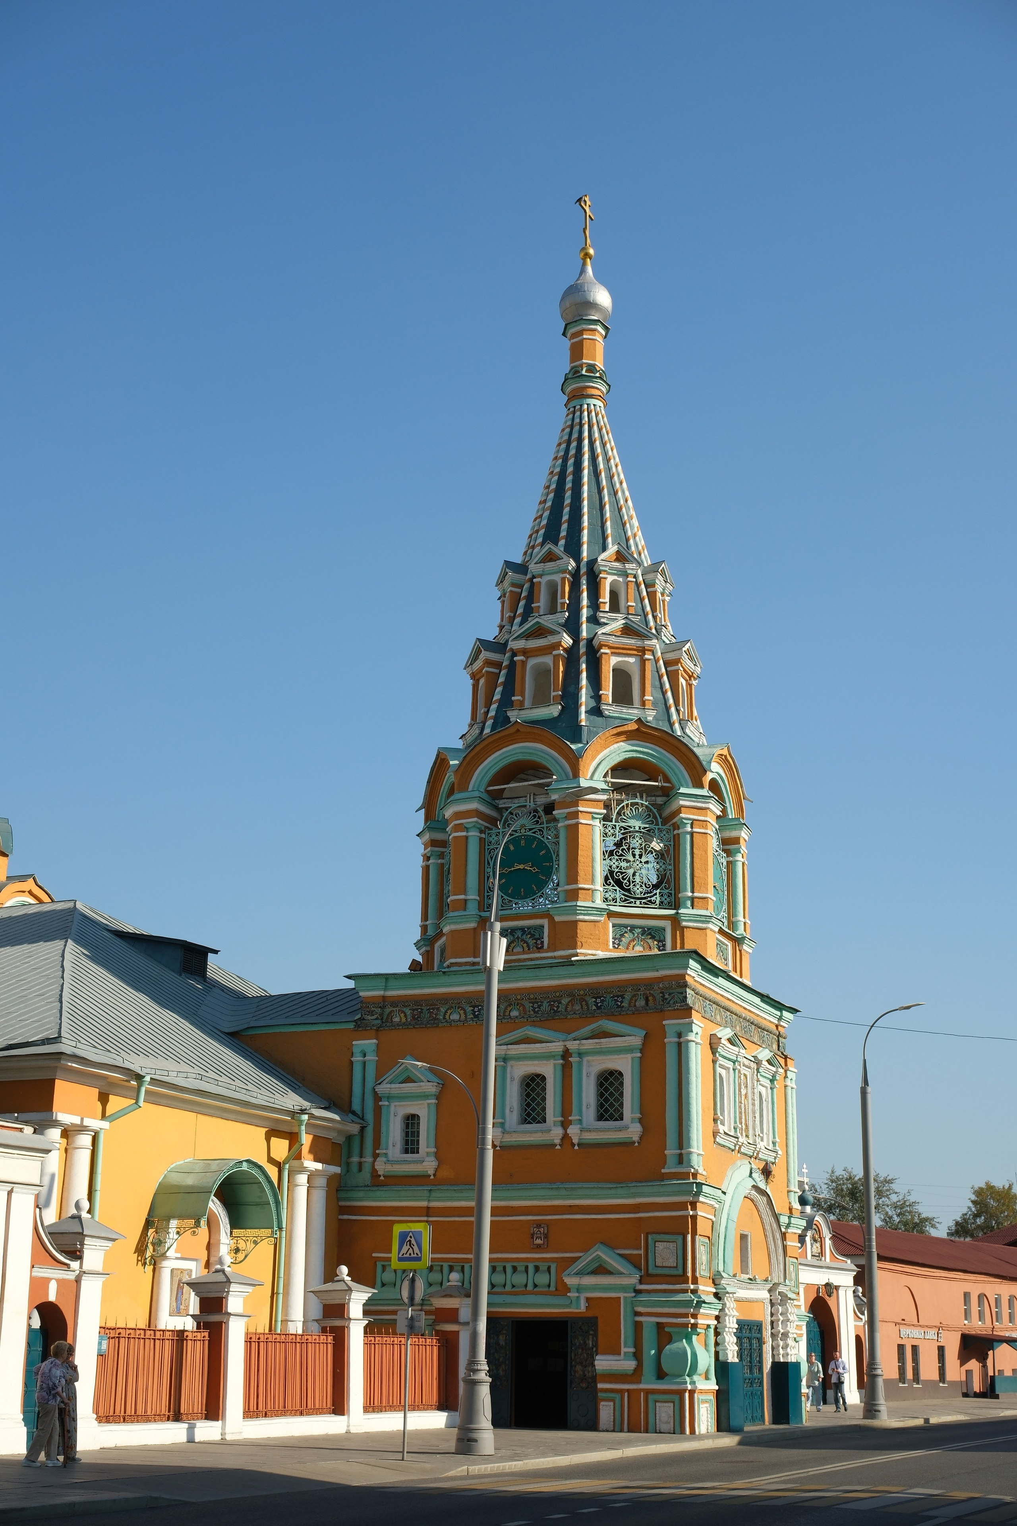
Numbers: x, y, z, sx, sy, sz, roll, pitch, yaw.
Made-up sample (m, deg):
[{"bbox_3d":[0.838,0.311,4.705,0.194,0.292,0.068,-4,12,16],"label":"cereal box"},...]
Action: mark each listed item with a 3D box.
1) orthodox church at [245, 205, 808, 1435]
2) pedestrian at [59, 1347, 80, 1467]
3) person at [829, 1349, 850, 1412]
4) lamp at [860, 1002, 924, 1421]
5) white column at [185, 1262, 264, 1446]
[{"bbox_3d":[1.704,-0.652,48.005,10.200,35.300,9.600,-8,-21,24],"label":"orthodox church"},{"bbox_3d":[-6.446,9.408,25.528,0.400,1.640,0.480,17,-25,-39],"label":"pedestrian"},{"bbox_3d":[9.932,18.680,52.481,0.520,1.730,0.360,-5,-20,17],"label":"person"},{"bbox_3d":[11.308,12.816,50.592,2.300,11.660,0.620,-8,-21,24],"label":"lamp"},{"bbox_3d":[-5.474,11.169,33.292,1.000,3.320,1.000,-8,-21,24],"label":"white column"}]

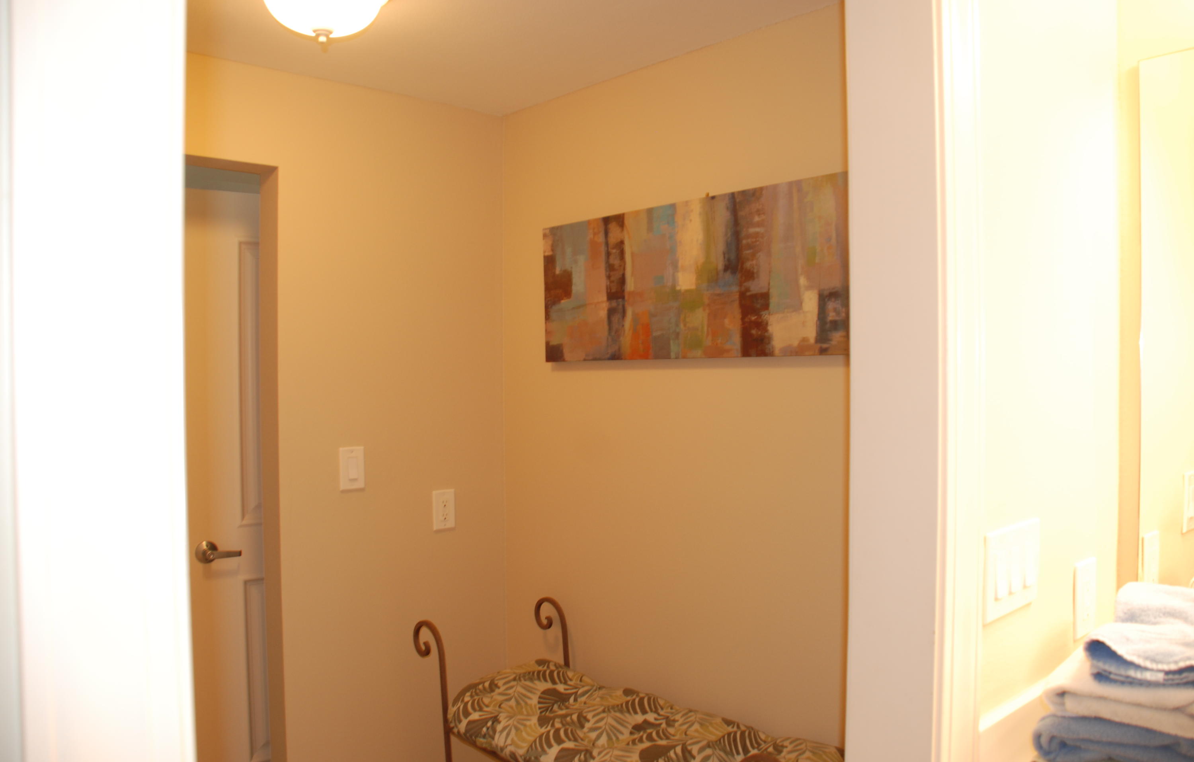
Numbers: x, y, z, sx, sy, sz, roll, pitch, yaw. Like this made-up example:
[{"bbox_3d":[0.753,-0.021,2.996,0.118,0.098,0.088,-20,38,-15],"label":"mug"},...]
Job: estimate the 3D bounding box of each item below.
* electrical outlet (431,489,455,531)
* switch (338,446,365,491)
[{"bbox_3d":[-0.471,0.397,2.764,0.077,0.121,0.011,-2,2,-43],"label":"electrical outlet"},{"bbox_3d":[-0.697,0.249,2.553,0.077,0.121,0.011,-2,2,-43],"label":"switch"}]

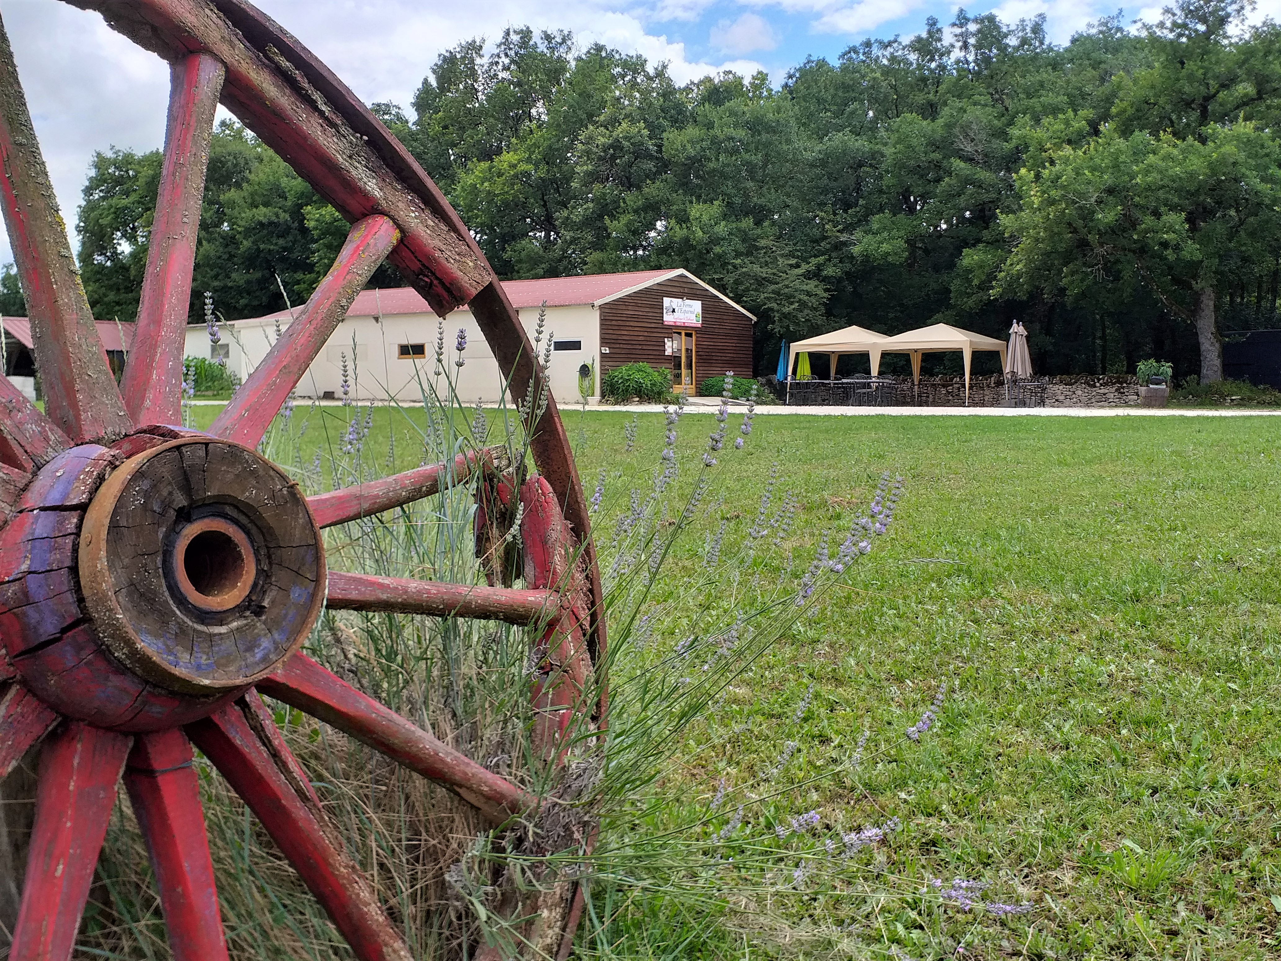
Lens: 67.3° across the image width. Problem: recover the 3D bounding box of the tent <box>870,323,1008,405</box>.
[{"bbox_3d":[9.470,-3.665,30.290,3.030,2.520,3.030,5,8,41],"label":"tent"}]

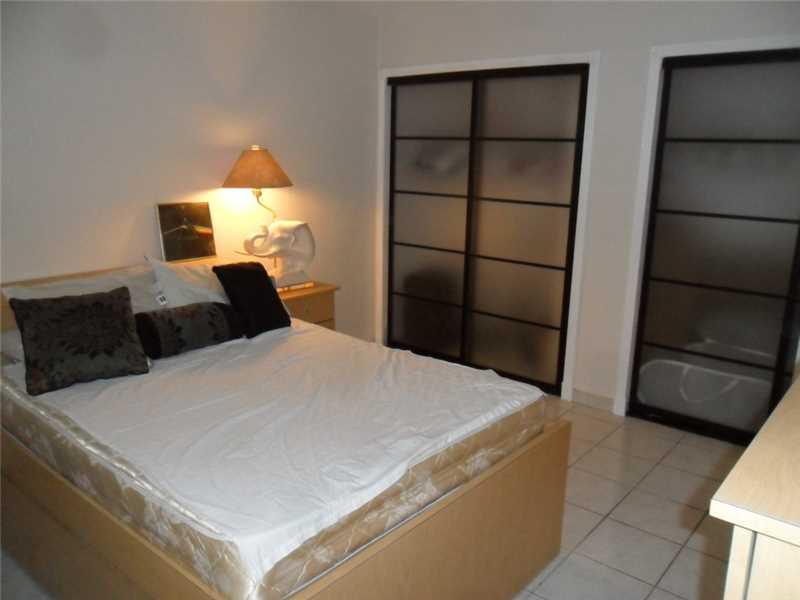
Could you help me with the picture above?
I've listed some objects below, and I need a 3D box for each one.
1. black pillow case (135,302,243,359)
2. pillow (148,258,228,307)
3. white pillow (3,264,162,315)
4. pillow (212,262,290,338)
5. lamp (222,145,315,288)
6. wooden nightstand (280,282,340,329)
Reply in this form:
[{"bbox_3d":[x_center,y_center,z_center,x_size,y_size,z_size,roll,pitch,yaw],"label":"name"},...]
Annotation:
[{"bbox_3d":[-0.863,0.113,2.682,0.195,0.195,0.480,13,18,39],"label":"black pillow case"},{"bbox_3d":[-0.910,-0.039,3.098,0.570,0.140,0.410,-14,64,-47],"label":"pillow"},{"bbox_3d":[-1.274,0.073,2.680,0.640,0.140,0.420,-14,55,-47],"label":"white pillow"},{"bbox_3d":[-0.698,-0.011,2.996,0.290,0.380,0.130,-14,-19,-47],"label":"pillow"},{"bbox_3d":[-0.777,-0.488,3.814,0.400,0.885,0.630,13,18,39],"label":"lamp"},{"bbox_3d":[-0.745,0.249,4.071,0.450,0.670,0.570,13,18,39],"label":"wooden nightstand"}]

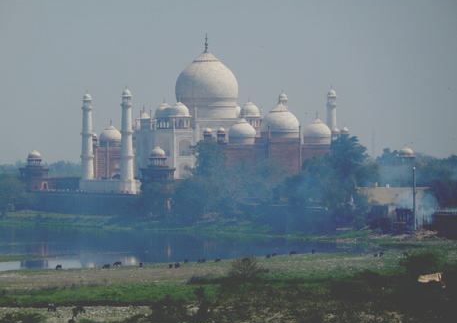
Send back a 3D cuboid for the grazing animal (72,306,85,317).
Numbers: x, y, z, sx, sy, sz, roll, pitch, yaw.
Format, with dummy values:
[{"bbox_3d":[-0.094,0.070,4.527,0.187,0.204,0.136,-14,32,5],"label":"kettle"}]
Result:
[{"bbox_3d":[-23.560,23.420,690.000,2.100,1.450,0.700,0,0,-21],"label":"grazing animal"}]

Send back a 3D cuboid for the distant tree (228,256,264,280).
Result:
[{"bbox_3d":[2.990,18.970,770.000,5.900,4.600,5.500,0,0,0],"label":"distant tree"}]

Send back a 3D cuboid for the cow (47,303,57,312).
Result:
[{"bbox_3d":[-28.210,23.310,700.000,1.900,1.350,0.650,0,0,12],"label":"cow"}]

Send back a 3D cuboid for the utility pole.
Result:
[{"bbox_3d":[58.580,11.740,1380.000,0.650,20.000,0.650,0,0,0],"label":"utility pole"}]

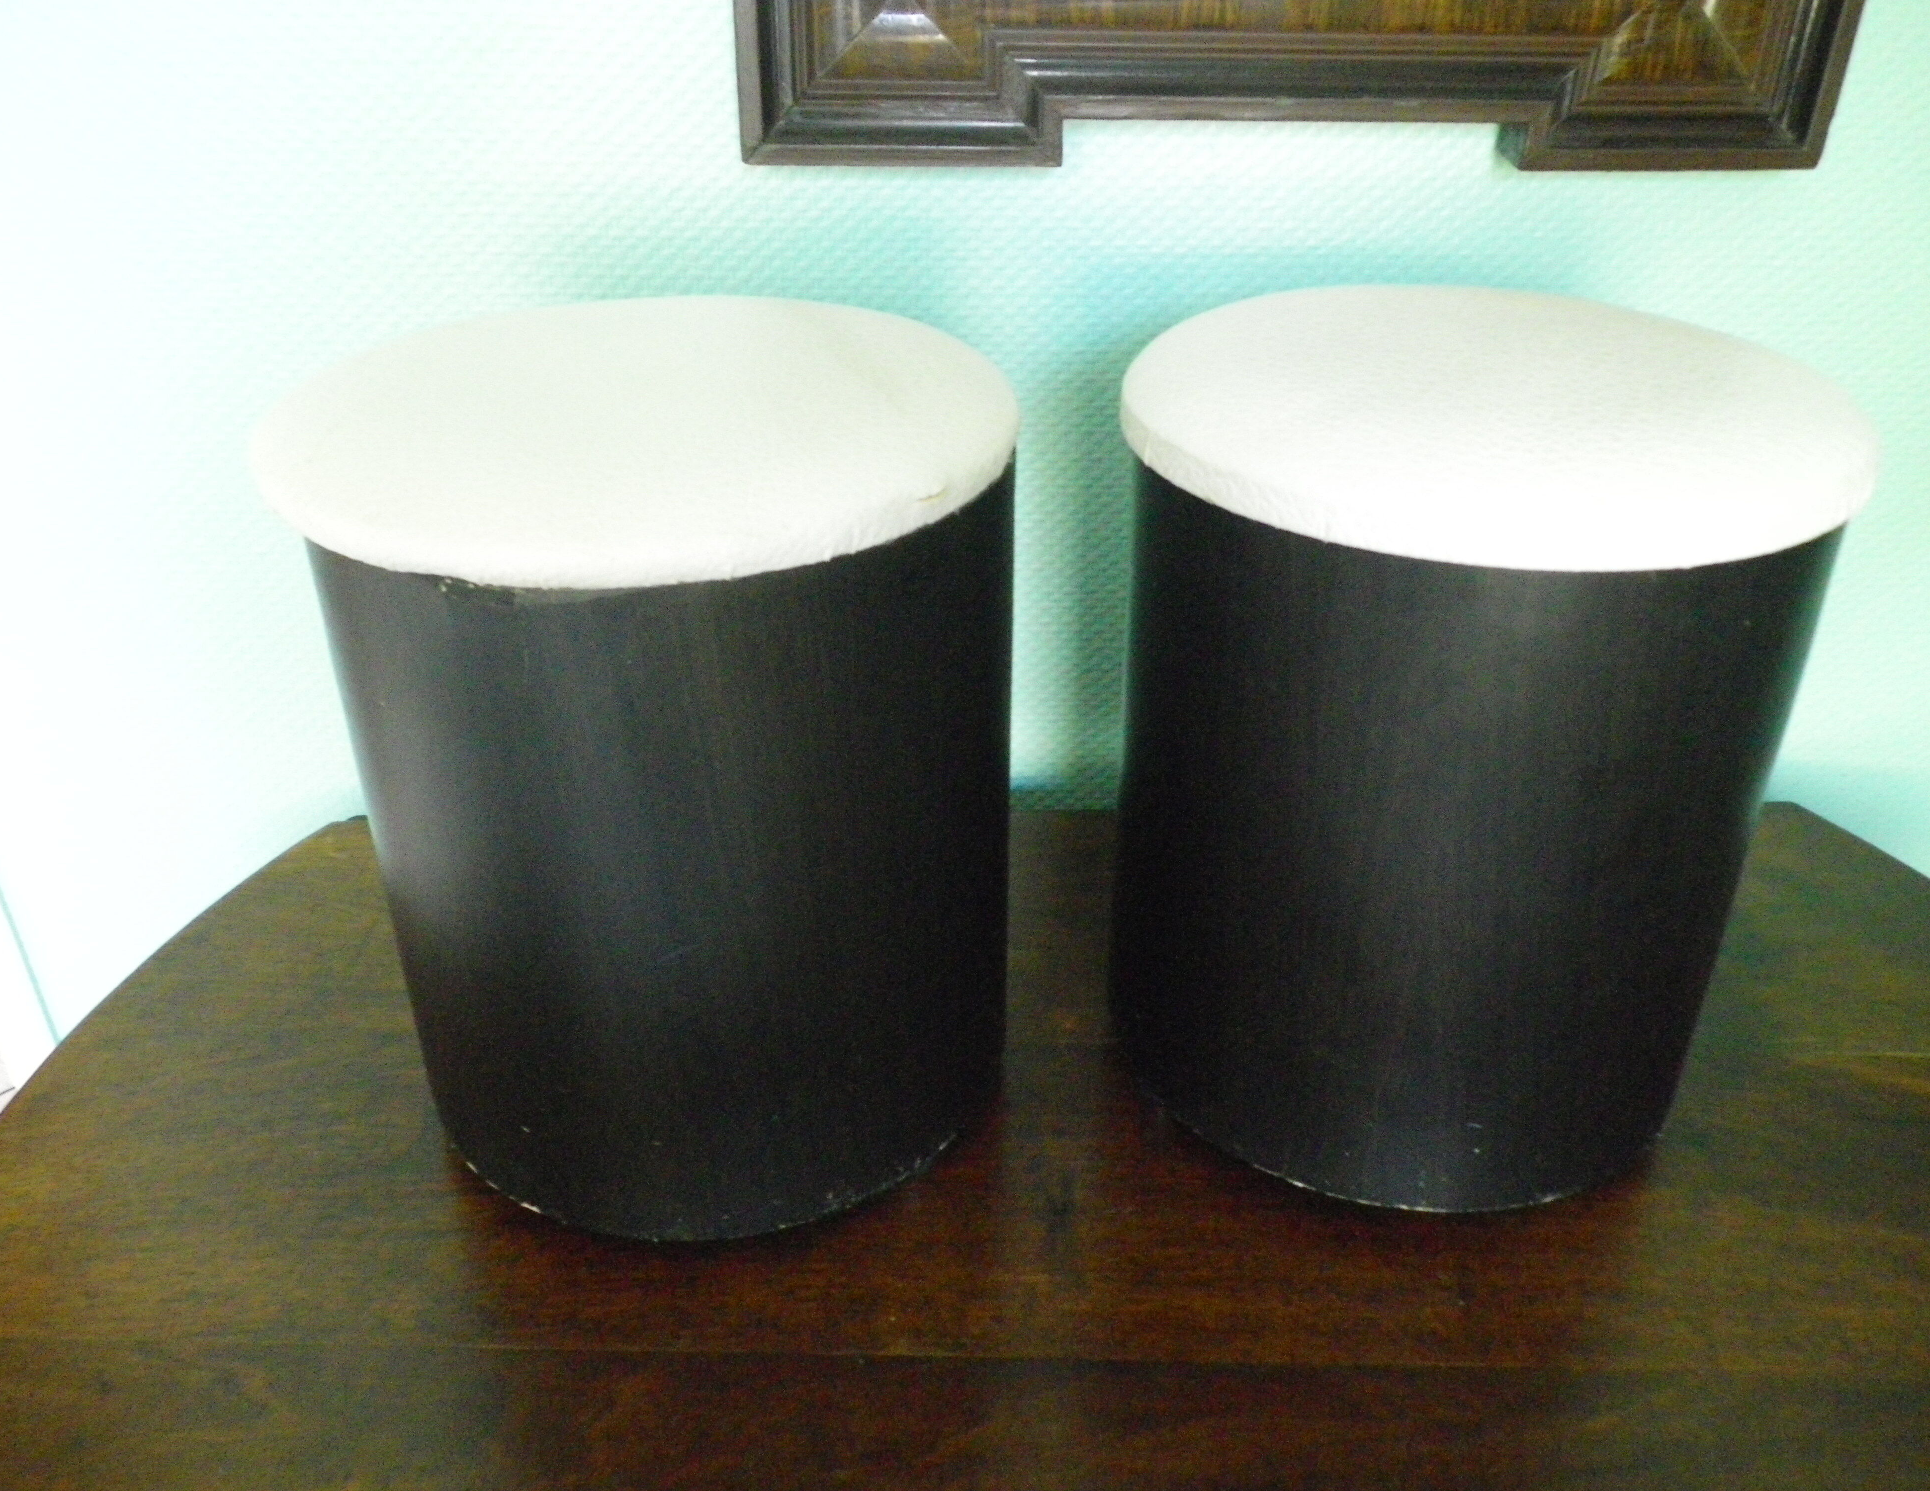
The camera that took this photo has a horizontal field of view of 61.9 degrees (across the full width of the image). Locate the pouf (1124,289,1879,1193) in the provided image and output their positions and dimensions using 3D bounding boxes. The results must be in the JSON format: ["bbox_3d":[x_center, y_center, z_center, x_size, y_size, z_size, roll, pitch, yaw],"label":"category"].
[{"bbox_3d":[0.276,-0.011,0.960,0.379,0.421,0.379,0,31,0],"label":"pouf"}]

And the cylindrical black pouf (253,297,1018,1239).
[{"bbox_3d":[-0.161,0.001,0.940,0.379,0.421,0.379,0,31,0],"label":"cylindrical black pouf"}]

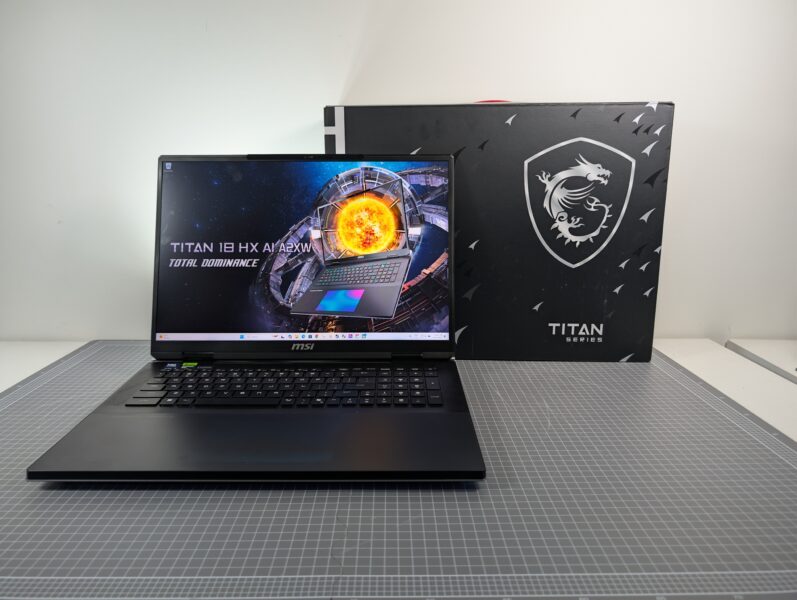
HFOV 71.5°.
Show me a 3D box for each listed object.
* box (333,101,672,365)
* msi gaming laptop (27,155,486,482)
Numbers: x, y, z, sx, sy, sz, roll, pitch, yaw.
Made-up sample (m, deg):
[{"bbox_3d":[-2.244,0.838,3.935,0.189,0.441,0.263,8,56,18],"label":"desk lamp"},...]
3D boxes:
[{"bbox_3d":[0.138,-0.097,0.845,0.475,0.367,0.097,0,12,4],"label":"box"},{"bbox_3d":[-0.126,-0.013,0.625,0.404,0.299,0.339,0,12,0],"label":"msi gaming laptop"}]

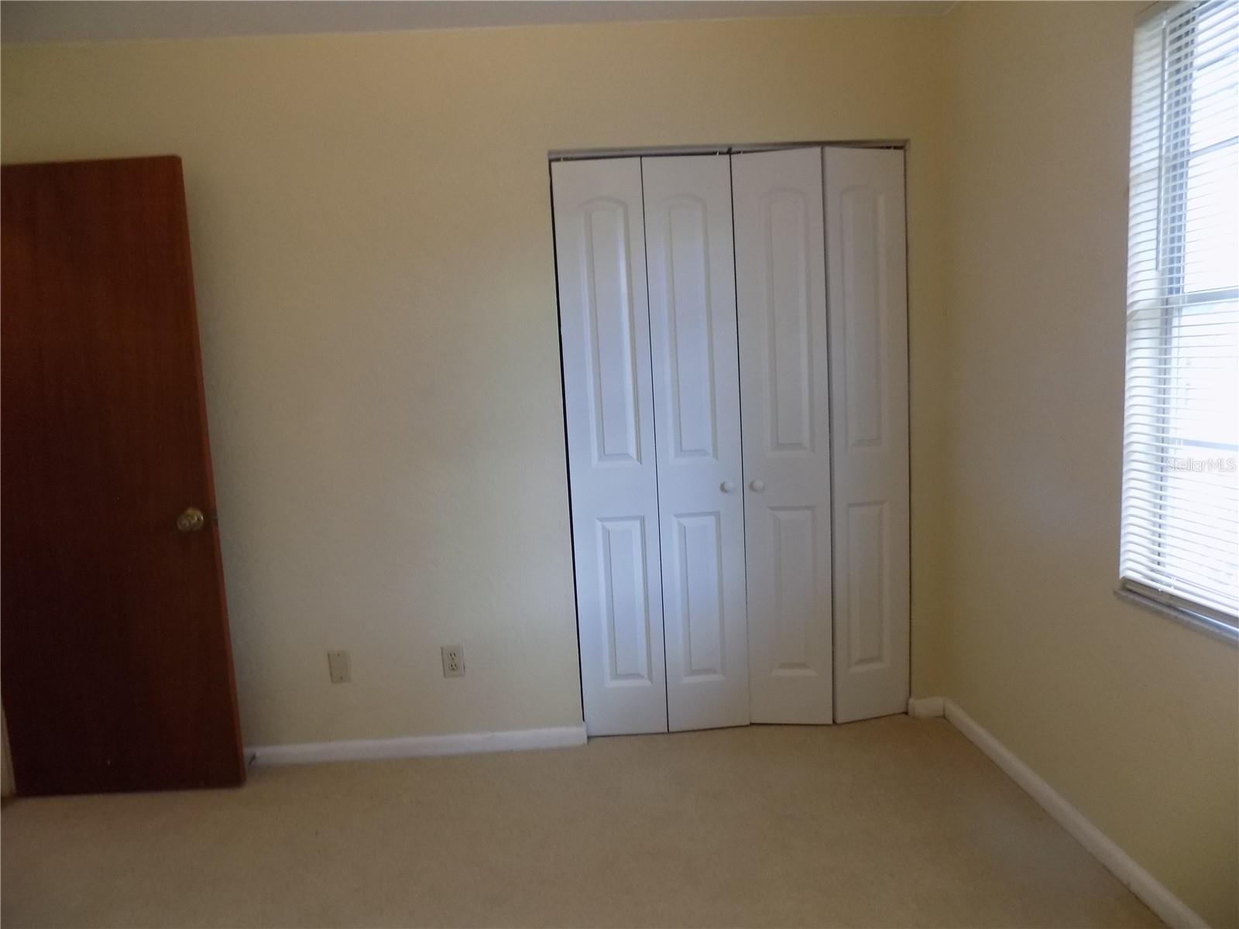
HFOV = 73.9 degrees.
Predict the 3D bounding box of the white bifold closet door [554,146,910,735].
[{"bbox_3d":[0.418,-0.054,2.909,1.196,2.036,0.130,-3,6,-2],"label":"white bifold closet door"}]

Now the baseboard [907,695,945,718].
[{"bbox_3d":[1.118,0.890,3.000,0.140,0.066,0.018,-3,6,-2],"label":"baseboard"}]

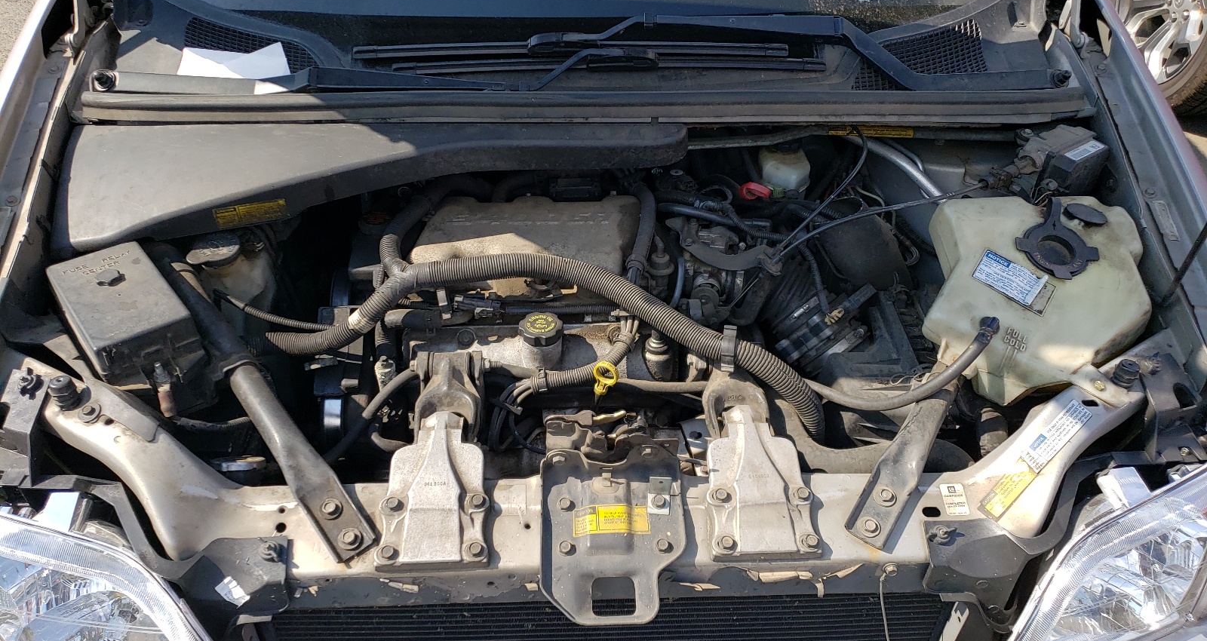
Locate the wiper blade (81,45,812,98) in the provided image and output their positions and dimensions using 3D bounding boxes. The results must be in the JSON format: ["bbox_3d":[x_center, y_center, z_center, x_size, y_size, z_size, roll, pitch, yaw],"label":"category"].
[{"bbox_3d":[-0.186,-0.338,1.241,0.985,0.045,0.070,-1,40,-2],"label":"wiper blade"}]

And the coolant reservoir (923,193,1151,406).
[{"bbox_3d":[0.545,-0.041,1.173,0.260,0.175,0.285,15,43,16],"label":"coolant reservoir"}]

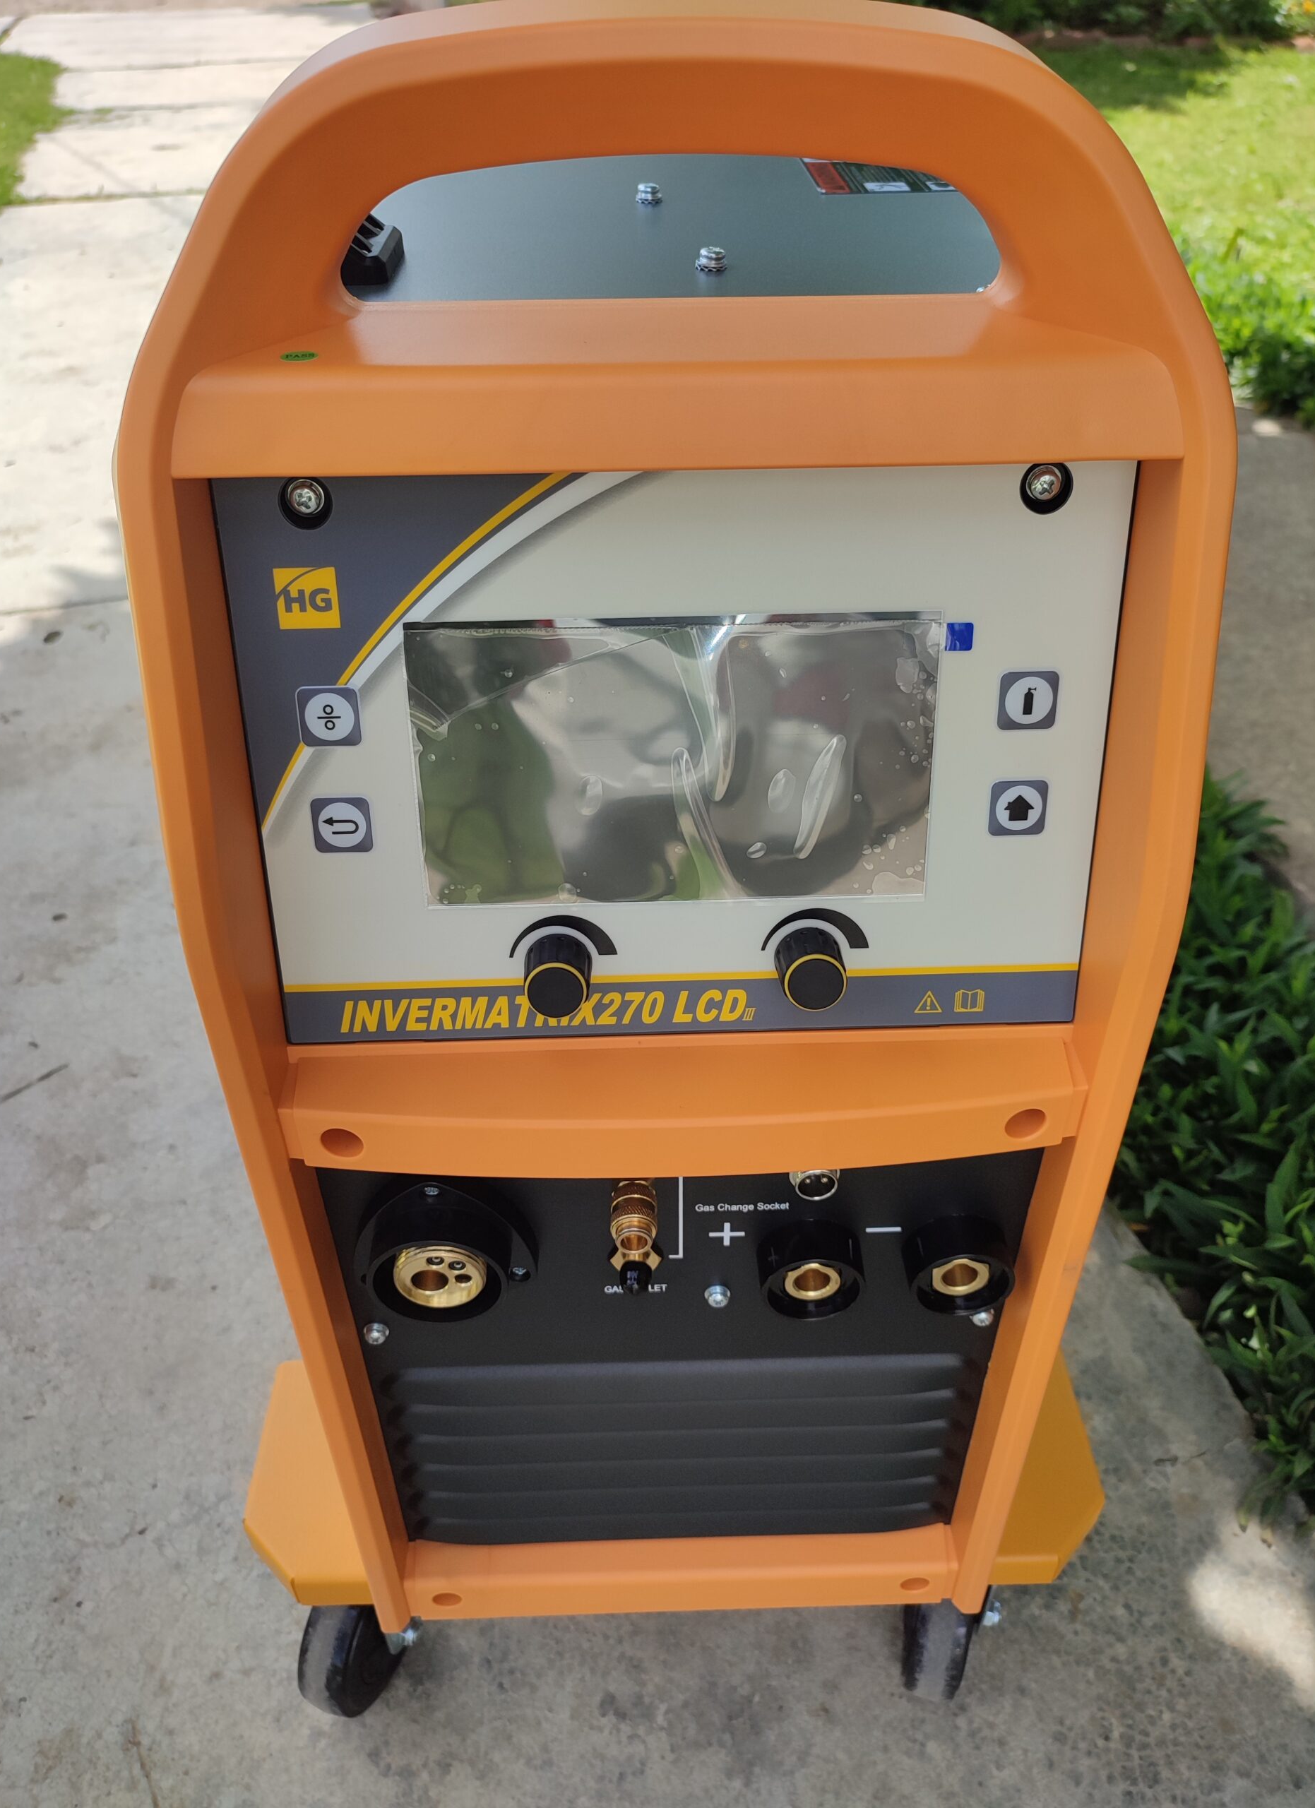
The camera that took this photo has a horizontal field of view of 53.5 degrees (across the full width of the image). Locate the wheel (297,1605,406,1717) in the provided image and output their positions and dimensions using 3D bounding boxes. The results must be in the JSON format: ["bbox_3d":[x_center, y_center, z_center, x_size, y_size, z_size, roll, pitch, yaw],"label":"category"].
[{"bbox_3d":[-0.164,0.399,0.715,0.029,0.075,0.075,11,38,16],"label":"wheel"}]

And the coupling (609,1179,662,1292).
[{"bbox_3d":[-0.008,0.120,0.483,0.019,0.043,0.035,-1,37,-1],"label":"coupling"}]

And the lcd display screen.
[{"bbox_3d":[0.006,-0.043,0.412,0.163,0.093,0.003,-1,22,-1],"label":"lcd display screen"}]

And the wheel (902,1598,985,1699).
[{"bbox_3d":[0.155,0.393,0.718,0.029,0.075,0.075,7,37,11],"label":"wheel"}]

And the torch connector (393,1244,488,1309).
[{"bbox_3d":[-0.083,0.136,0.509,0.035,0.035,0.025,-1,37,-1],"label":"torch connector"}]

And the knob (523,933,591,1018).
[{"bbox_3d":[-0.033,0.024,0.428,0.022,0.022,0.021,-1,22,-1],"label":"knob"}]

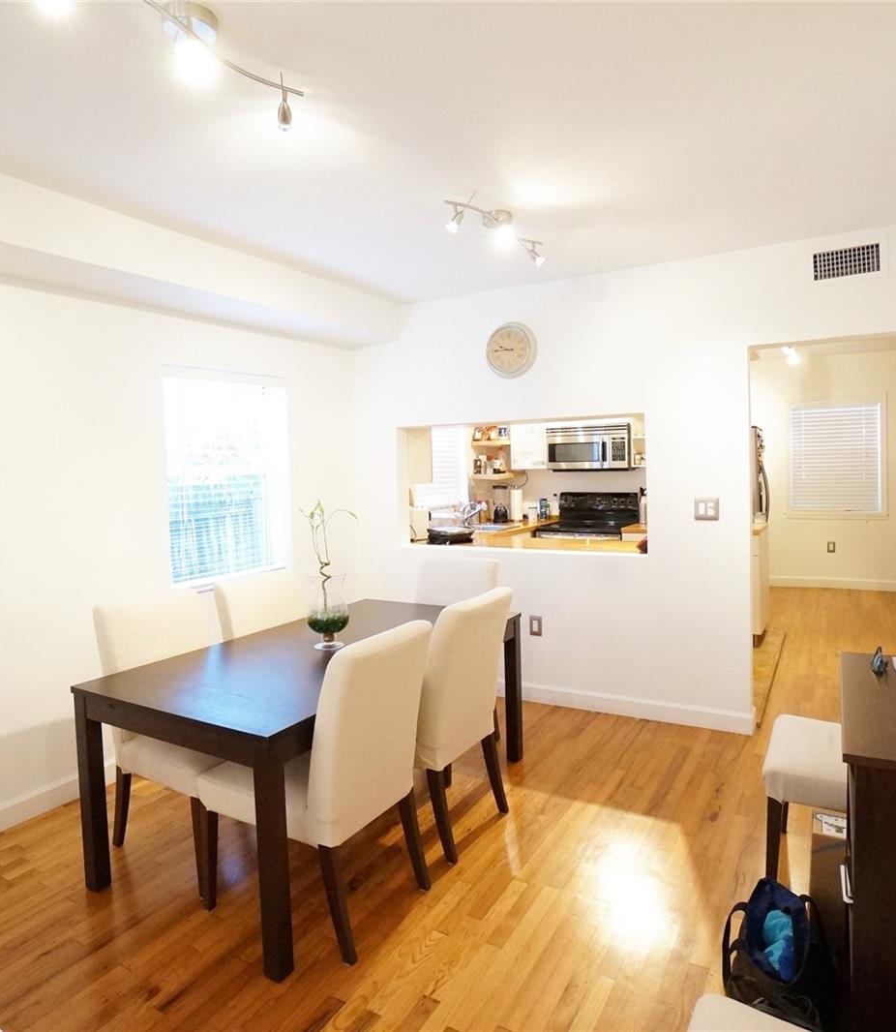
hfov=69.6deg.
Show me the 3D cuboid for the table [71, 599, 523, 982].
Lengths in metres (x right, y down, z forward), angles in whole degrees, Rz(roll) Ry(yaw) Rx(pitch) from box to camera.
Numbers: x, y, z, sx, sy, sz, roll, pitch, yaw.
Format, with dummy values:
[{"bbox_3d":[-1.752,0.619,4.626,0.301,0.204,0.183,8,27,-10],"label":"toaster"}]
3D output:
[{"bbox_3d":[-0.465,0.906,2.726,0.955,0.740,1.630,0,5,31],"label":"table"}]

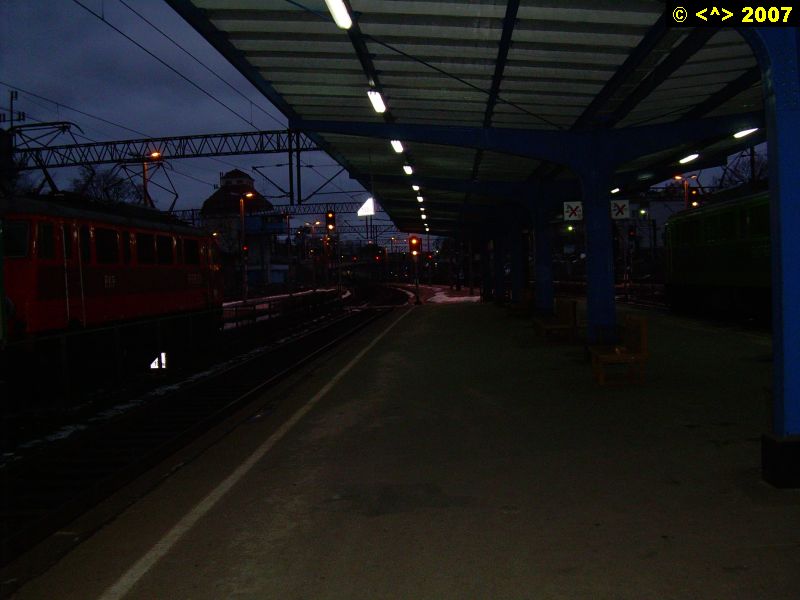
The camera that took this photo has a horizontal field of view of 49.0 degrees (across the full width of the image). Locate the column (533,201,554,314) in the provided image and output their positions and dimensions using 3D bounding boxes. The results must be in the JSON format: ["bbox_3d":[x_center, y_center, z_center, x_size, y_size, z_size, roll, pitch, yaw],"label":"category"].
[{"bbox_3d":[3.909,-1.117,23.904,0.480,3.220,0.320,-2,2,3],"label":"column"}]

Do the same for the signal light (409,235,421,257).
[{"bbox_3d":[0.826,-3.103,50.000,0.600,1.220,0.400,-2,2,3],"label":"signal light"}]

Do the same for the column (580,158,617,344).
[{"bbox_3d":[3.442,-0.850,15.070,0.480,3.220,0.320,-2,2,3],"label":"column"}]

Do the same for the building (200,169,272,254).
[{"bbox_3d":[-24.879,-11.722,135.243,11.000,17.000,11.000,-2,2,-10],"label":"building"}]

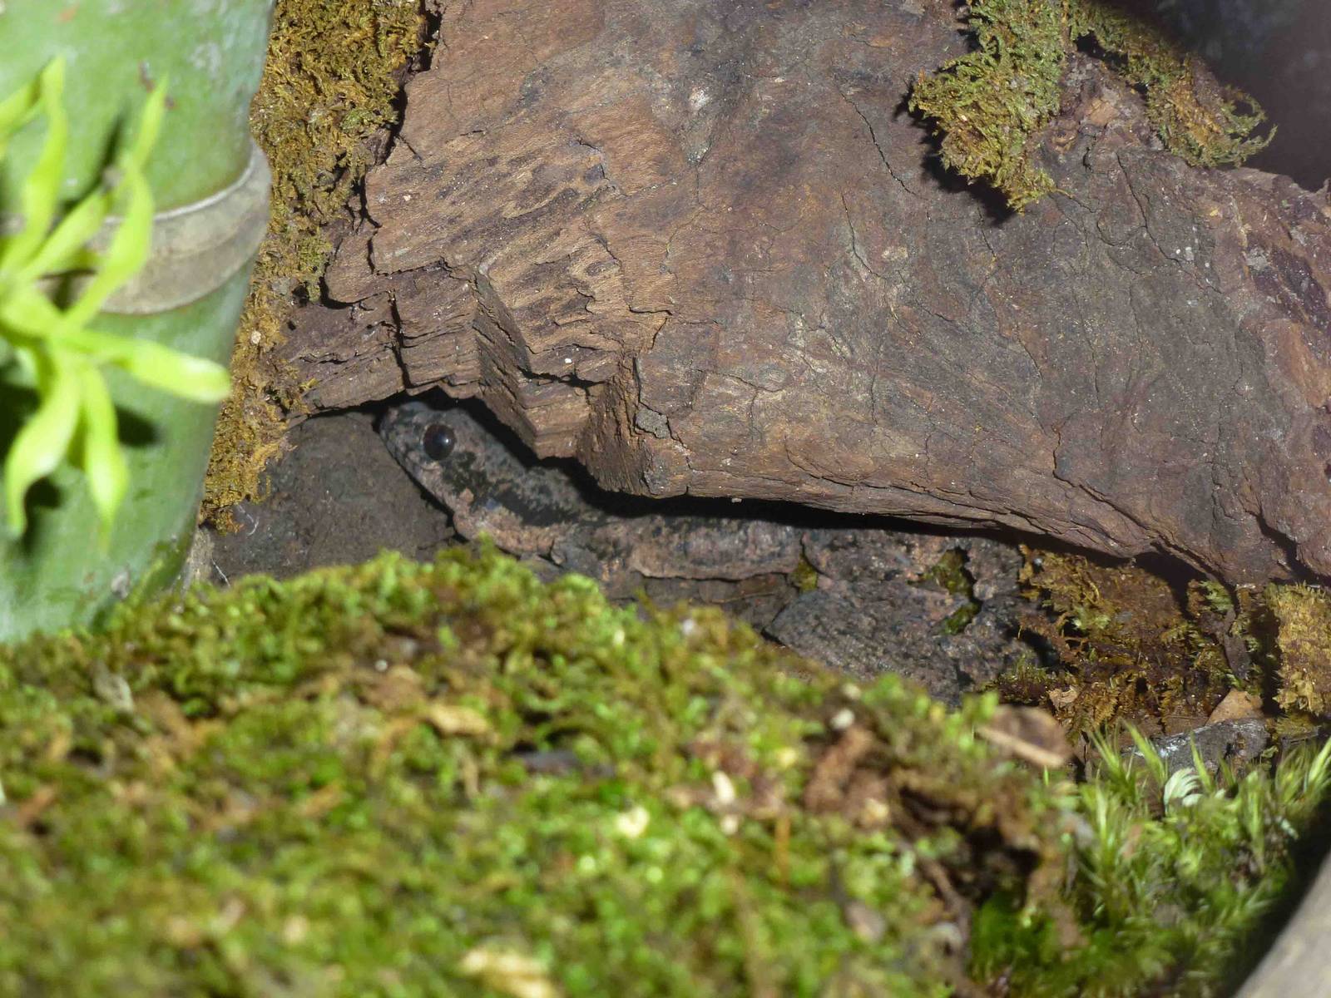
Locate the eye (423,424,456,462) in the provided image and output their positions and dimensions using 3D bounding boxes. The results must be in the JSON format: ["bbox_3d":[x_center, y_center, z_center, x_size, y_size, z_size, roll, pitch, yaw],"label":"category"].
[{"bbox_3d":[-0.026,-0.006,0.335,0.004,0.004,0.003,13,-5,16],"label":"eye"}]

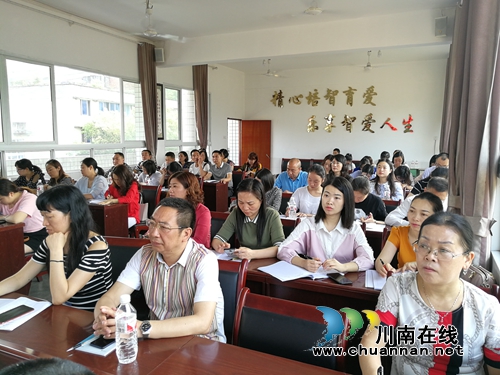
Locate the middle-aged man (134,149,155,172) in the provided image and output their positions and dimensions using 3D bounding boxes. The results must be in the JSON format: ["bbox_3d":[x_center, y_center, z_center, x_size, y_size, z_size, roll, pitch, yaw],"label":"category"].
[{"bbox_3d":[-1.895,-0.062,7.066,0.500,1.200,0.720,4,9,27],"label":"middle-aged man"}]

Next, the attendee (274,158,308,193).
[{"bbox_3d":[0.492,0.278,4.646,0.500,1.220,0.720,4,9,27],"label":"attendee"}]

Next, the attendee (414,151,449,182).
[{"bbox_3d":[2.442,0.199,5.169,0.550,1.260,0.760,4,9,25],"label":"attendee"}]

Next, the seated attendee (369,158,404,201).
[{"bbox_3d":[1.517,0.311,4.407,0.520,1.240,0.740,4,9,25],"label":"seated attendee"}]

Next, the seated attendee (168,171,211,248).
[{"bbox_3d":[-0.546,0.519,2.849,0.520,1.240,0.740,4,9,25],"label":"seated attendee"}]

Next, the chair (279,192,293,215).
[{"bbox_3d":[0.382,0.551,3.852,0.450,0.910,0.540,4,9,25],"label":"chair"}]

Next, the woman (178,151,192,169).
[{"bbox_3d":[-1.386,-0.163,8.225,0.450,1.200,0.680,3,8,23],"label":"woman"}]

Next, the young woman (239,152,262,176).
[{"bbox_3d":[0.031,-0.045,7.237,0.500,1.160,0.720,3,8,19],"label":"young woman"}]

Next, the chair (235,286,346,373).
[{"bbox_3d":[0.049,0.891,1.298,0.520,0.890,0.570,3,8,23],"label":"chair"}]

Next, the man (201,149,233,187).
[{"bbox_3d":[-0.560,-0.004,6.768,0.500,1.260,0.700,3,8,23],"label":"man"}]

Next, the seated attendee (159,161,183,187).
[{"bbox_3d":[-1.087,0.200,5.443,0.500,1.130,0.720,5,9,31],"label":"seated attendee"}]

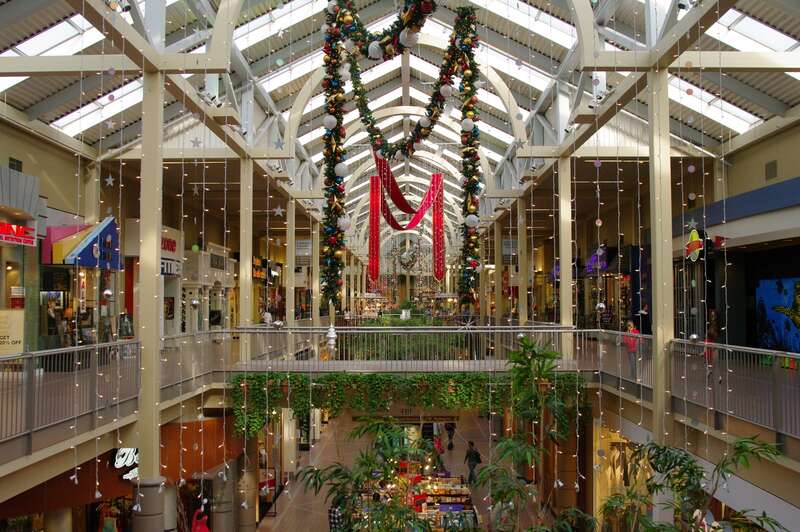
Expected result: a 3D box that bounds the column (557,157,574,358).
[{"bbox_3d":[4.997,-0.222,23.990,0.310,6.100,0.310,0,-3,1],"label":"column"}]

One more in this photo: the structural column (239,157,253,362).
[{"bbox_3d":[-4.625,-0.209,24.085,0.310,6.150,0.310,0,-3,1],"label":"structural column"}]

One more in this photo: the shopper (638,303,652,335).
[{"bbox_3d":[7.841,2.030,25.356,0.500,1.710,0.360,-1,-3,18],"label":"shopper"}]

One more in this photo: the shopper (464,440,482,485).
[{"bbox_3d":[2.907,7.835,31.833,0.560,1.670,0.450,1,-3,-26],"label":"shopper"}]

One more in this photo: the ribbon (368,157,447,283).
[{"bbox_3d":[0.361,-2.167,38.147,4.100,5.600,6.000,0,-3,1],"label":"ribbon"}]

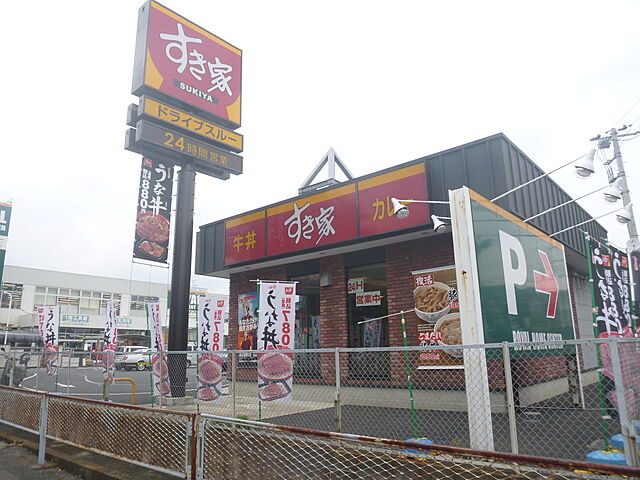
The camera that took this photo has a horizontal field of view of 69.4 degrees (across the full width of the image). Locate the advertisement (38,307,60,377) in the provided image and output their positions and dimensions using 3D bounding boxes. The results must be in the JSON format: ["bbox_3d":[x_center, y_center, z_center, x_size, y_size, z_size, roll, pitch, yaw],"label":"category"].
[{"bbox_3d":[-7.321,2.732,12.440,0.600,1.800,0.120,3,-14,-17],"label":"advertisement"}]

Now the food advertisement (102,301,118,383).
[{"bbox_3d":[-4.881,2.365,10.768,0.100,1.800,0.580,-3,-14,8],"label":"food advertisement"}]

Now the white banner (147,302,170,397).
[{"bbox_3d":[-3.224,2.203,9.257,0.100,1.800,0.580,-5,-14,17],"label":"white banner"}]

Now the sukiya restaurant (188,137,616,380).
[{"bbox_3d":[2.830,1.847,13.137,8.400,4.650,9.300,-12,-17,39],"label":"sukiya restaurant"}]

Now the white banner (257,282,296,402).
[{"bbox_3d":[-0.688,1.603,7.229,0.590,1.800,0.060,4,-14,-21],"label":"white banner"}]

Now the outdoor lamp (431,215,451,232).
[{"bbox_3d":[1.817,-0.250,7.000,0.240,0.250,0.210,-12,-17,39],"label":"outdoor lamp"}]

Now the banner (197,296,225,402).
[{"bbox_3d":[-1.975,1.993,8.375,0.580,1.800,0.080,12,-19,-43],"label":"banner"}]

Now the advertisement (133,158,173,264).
[{"bbox_3d":[-3.596,-0.621,10.143,0.050,2.350,0.820,-12,-17,39],"label":"advertisement"}]

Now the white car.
[{"bbox_3d":[-11.774,8.304,32.519,1.700,1.580,4.400,-12,-17,39],"label":"white car"}]

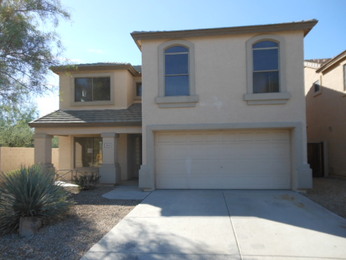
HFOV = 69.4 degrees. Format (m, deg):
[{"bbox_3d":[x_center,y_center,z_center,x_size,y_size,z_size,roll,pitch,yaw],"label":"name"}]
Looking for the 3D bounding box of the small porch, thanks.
[{"bbox_3d":[-3.588,0.617,11.666,5.300,3.580,2.100,-1,-2,7],"label":"small porch"}]

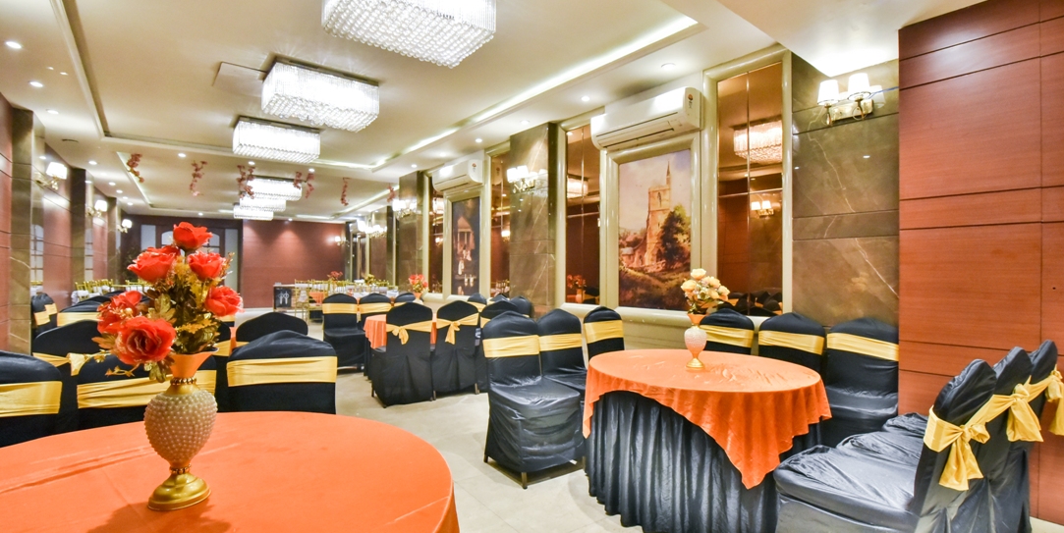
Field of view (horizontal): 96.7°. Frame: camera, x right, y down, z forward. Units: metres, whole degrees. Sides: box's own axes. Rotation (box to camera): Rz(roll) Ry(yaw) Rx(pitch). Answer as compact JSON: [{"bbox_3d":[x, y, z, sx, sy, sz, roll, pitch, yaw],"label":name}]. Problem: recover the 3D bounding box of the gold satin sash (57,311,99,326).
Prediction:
[{"bbox_3d":[-4.360,0.522,4.696,0.450,0.130,0.100,0,0,-33],"label":"gold satin sash"}]

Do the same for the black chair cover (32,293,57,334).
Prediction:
[{"bbox_3d":[-5.170,0.824,5.294,0.550,0.950,0.450,0,0,-33],"label":"black chair cover"}]

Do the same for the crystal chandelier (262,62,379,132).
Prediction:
[{"bbox_3d":[-2.082,-1.677,4.677,0.917,0.328,0.610,0,0,-39],"label":"crystal chandelier"}]

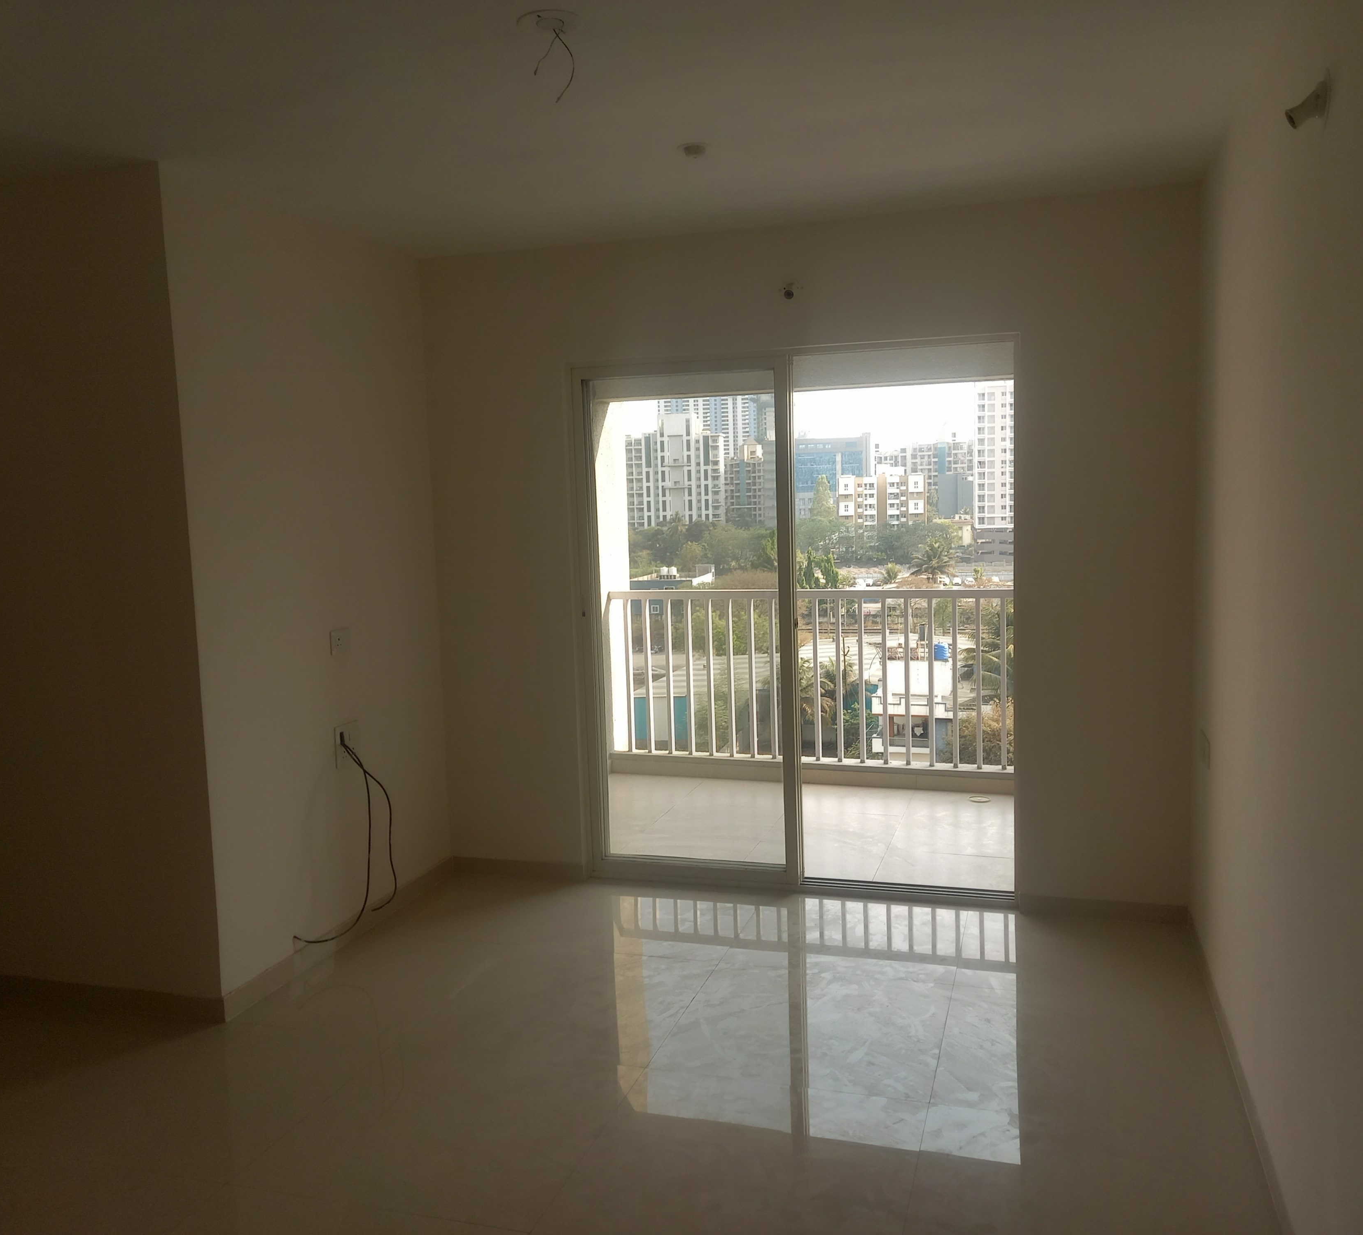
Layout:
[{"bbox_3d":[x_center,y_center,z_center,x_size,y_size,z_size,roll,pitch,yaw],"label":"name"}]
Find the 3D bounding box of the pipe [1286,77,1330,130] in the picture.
[{"bbox_3d":[1.181,-0.969,2.250,0.073,0.086,0.066,0,6,17],"label":"pipe"}]

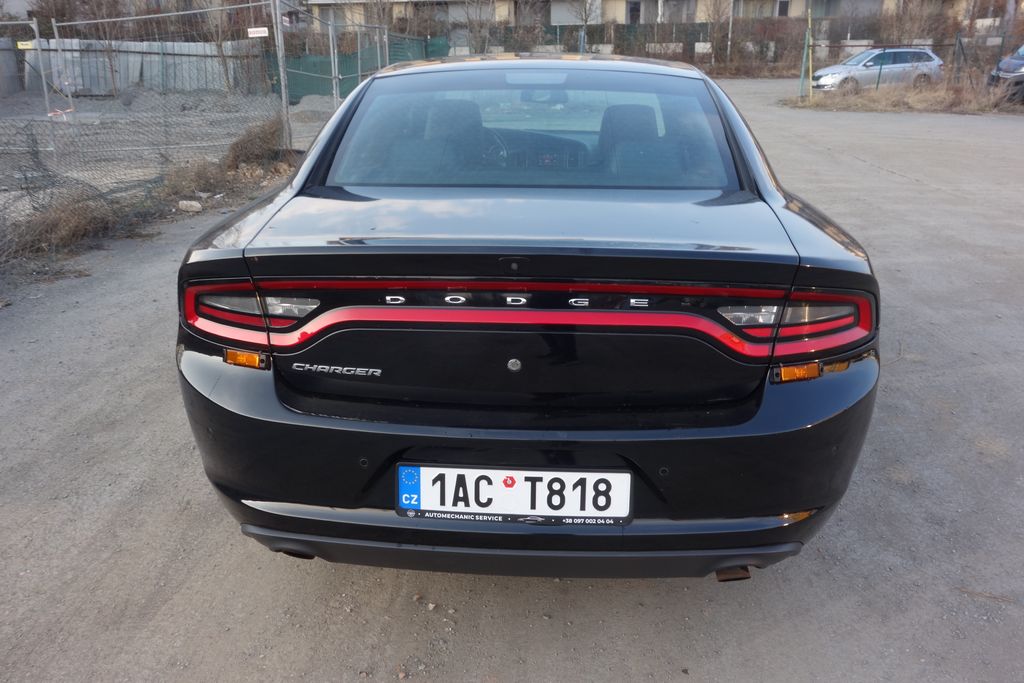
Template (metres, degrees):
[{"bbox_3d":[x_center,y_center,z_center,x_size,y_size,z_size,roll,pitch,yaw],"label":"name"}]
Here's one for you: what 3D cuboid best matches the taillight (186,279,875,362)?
[{"bbox_3d":[0.016,-0.074,1.831,1.700,0.210,0.270,1,20,3],"label":"taillight"}]

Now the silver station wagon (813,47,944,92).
[{"bbox_3d":[13.483,-9.949,29.378,4.700,1.470,1.820,-3,20,-8],"label":"silver station wagon"}]

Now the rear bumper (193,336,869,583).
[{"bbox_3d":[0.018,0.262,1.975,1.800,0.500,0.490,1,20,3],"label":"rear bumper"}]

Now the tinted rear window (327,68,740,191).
[{"bbox_3d":[0.059,-0.679,2.510,1.200,0.110,0.690,1,47,3],"label":"tinted rear window"}]

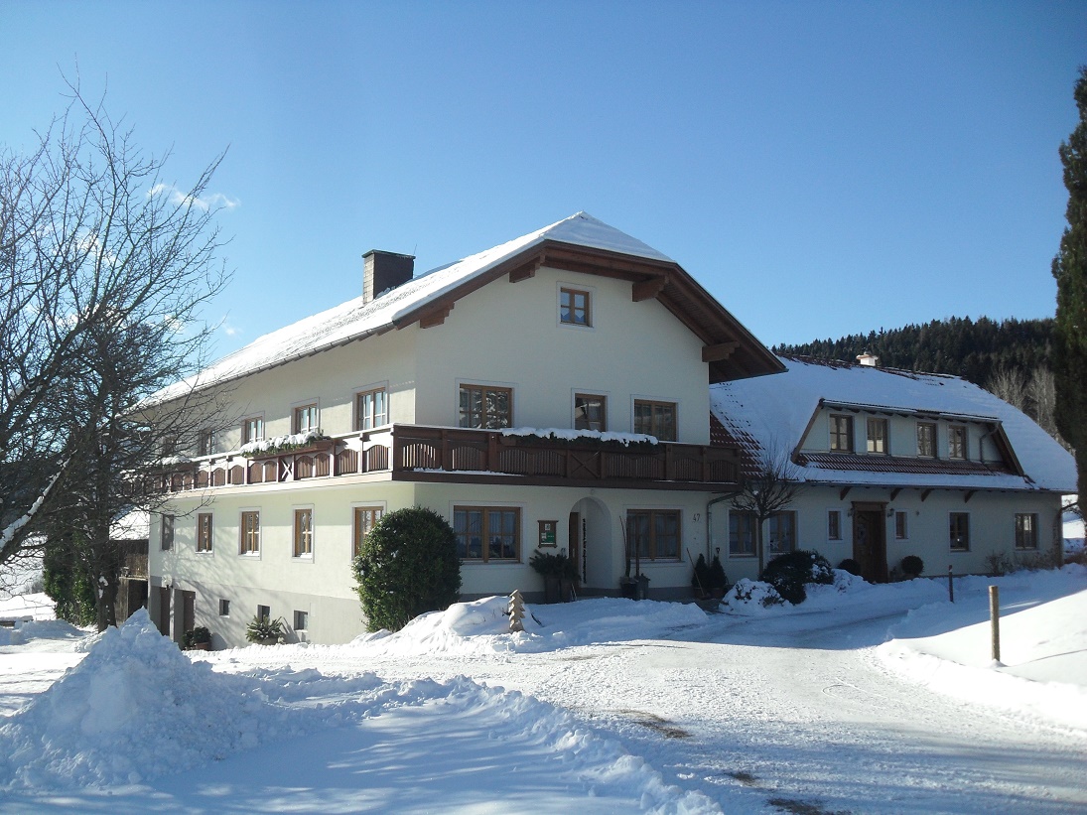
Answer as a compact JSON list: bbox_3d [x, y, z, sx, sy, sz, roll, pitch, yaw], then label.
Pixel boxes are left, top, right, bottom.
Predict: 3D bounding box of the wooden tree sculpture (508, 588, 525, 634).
[{"bbox_3d":[-0.478,3.638,19.600,0.280,0.840,0.260,0,-7,-1],"label":"wooden tree sculpture"}]

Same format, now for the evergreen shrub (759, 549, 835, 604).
[{"bbox_3d":[6.312,4.208,27.400,1.800,1.420,1.700,0,-7,0],"label":"evergreen shrub"}]

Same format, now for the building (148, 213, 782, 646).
[{"bbox_3d":[-5.139,1.530,35.987,12.000,12.000,24.400,5,-8,-34],"label":"building"}]

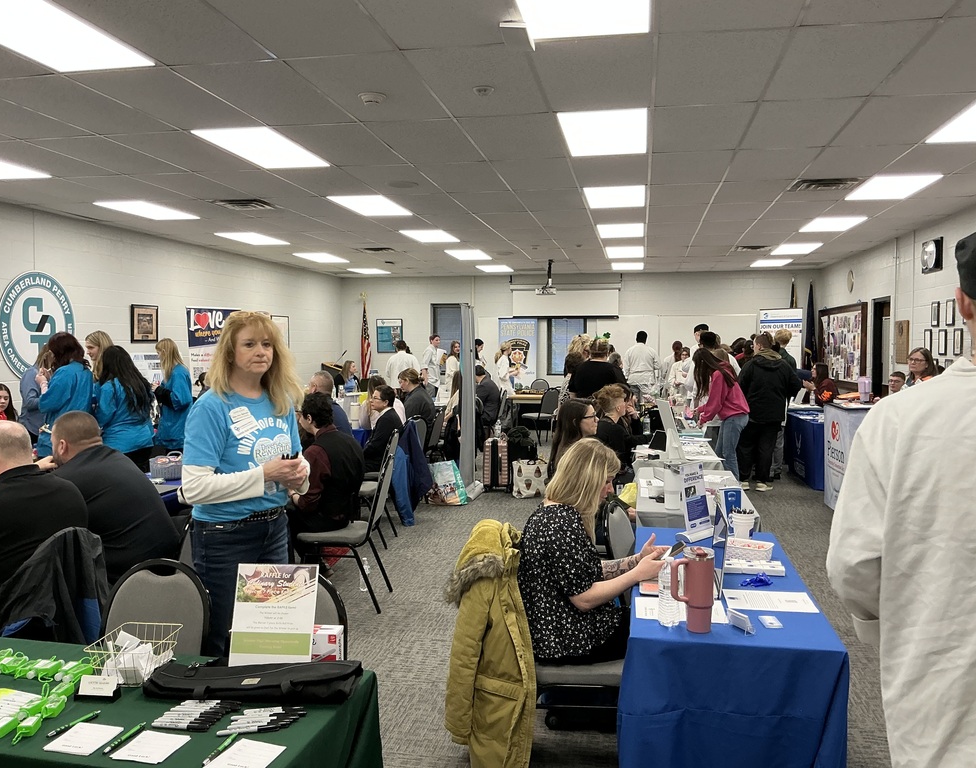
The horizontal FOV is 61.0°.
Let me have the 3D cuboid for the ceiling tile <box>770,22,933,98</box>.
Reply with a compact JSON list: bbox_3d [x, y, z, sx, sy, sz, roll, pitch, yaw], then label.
[{"bbox_3d":[1.770,-1.604,4.164,0.610,0.030,1.220,1,3,11],"label":"ceiling tile"}]

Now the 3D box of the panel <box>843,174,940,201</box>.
[{"bbox_3d":[3.626,-1.761,7.479,0.590,0.060,1.190,1,3,11],"label":"panel"}]

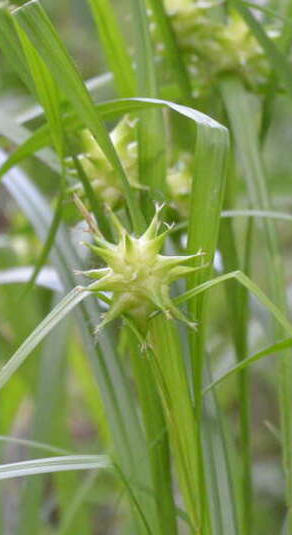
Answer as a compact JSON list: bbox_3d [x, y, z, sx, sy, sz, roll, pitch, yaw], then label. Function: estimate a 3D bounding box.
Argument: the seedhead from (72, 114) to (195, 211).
[{"bbox_3d":[-0.004,-0.028,1.800,0.034,0.028,0.031,0,12,0],"label":"seedhead"}]

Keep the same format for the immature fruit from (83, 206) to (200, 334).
[{"bbox_3d":[-0.001,0.000,1.750,0.033,0.033,0.033,0,12,0],"label":"immature fruit"}]

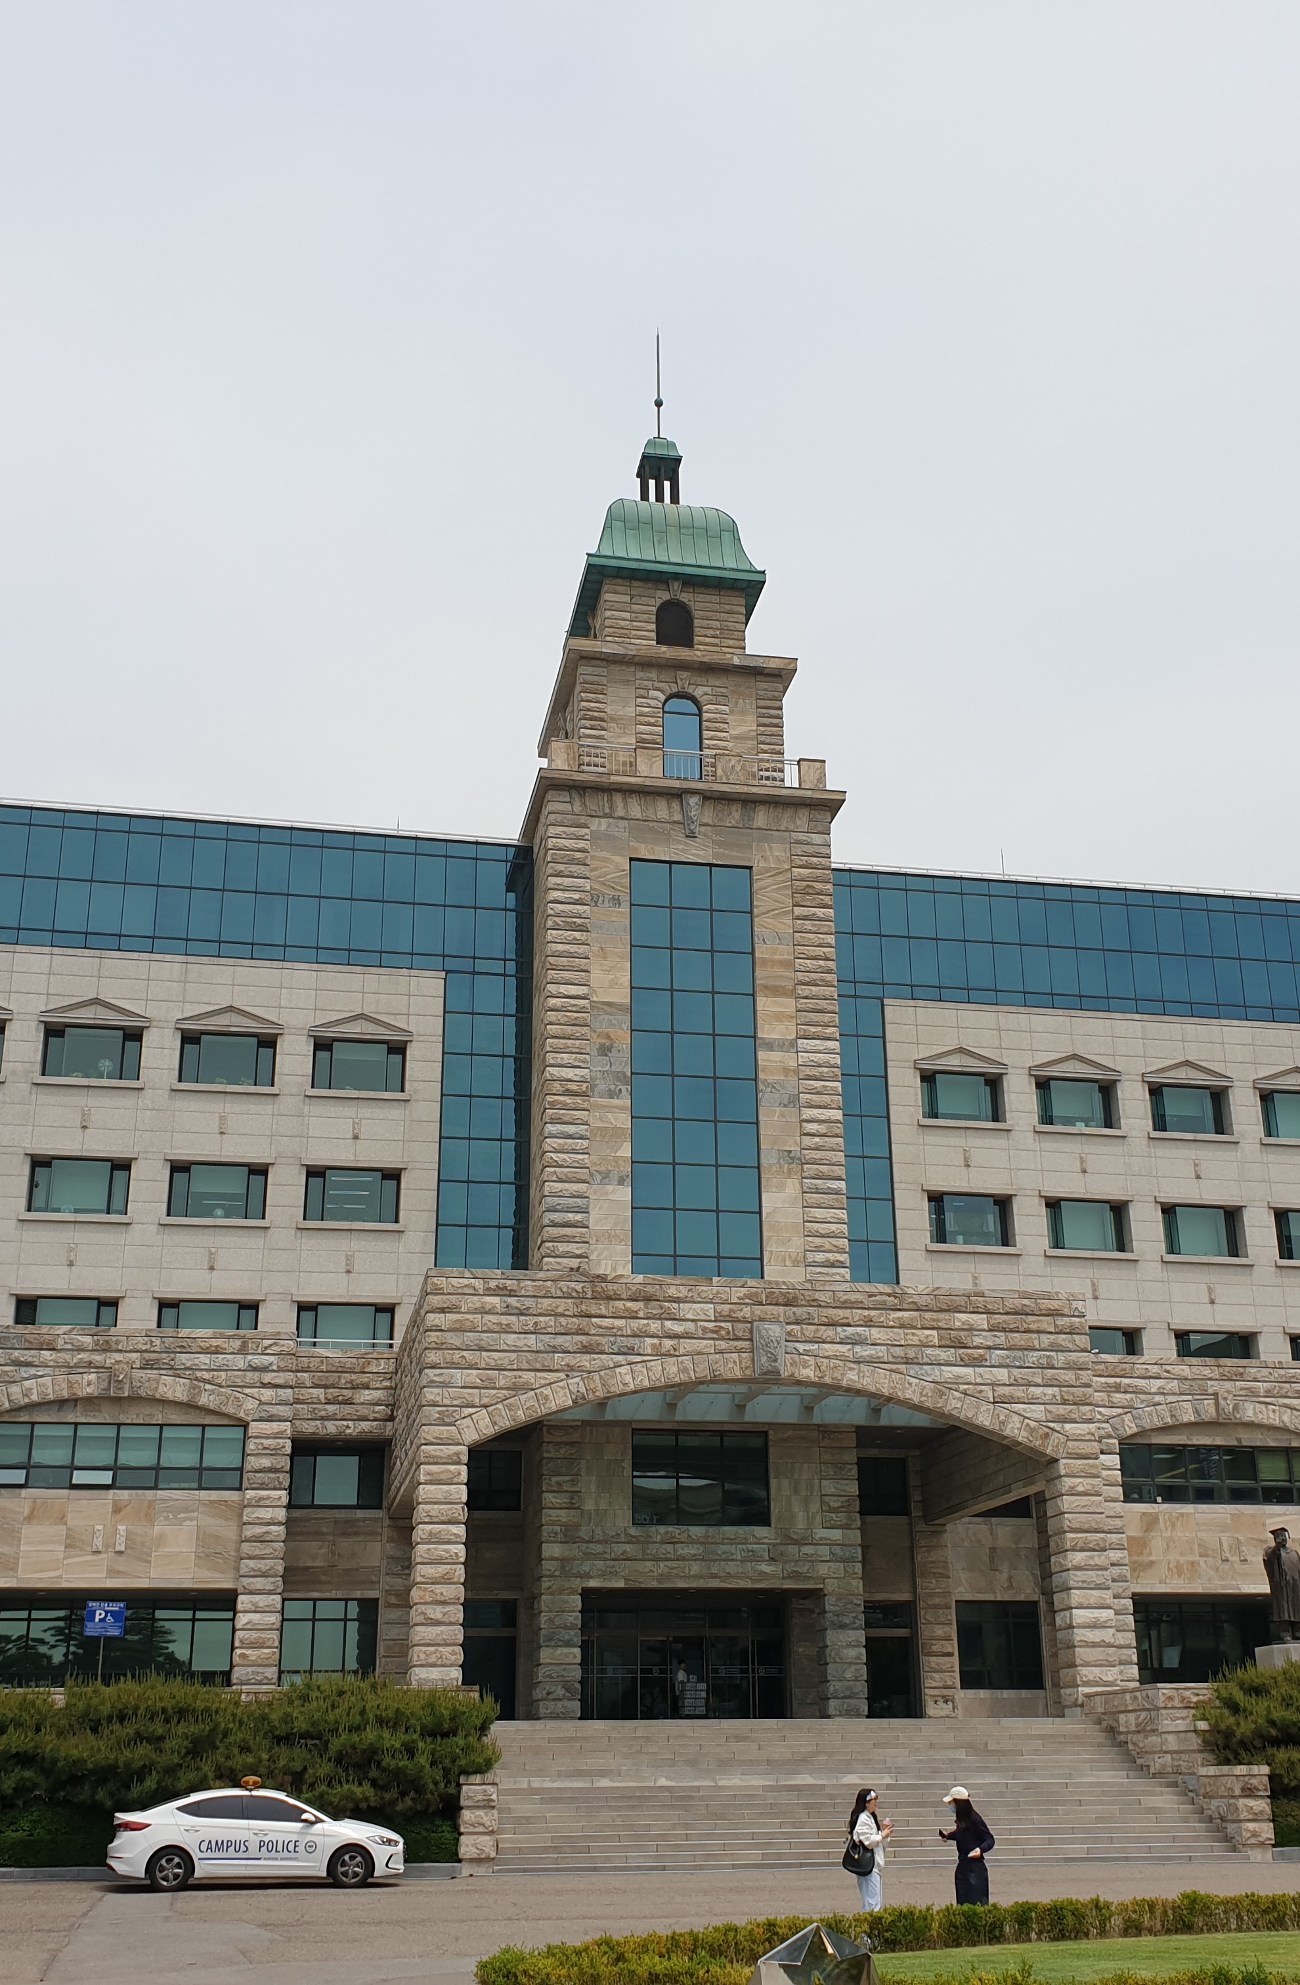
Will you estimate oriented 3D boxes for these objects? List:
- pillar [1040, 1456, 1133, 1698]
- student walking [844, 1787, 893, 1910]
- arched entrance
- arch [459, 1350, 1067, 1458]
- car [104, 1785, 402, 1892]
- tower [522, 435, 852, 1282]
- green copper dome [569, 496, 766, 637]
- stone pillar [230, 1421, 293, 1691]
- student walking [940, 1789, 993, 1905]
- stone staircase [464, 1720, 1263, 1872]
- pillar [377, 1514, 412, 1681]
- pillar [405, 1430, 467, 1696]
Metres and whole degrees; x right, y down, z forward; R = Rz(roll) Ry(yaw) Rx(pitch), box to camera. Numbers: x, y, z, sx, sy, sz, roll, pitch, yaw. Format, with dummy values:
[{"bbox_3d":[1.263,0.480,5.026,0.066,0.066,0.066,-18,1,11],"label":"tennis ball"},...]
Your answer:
[{"bbox_3d":[9.367,12.735,43.159,1.000,5.200,0.980,3,-20,-11],"label":"pillar"},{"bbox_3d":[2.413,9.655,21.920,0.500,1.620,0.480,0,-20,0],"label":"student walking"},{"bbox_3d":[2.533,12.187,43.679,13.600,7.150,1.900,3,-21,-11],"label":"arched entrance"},{"bbox_3d":[2.487,9.245,44.277,13.950,2.200,0.800,3,-21,-11],"label":"arch"},{"bbox_3d":[-6.184,13.240,31.287,4.570,1.470,1.800,3,-21,-10],"label":"car"},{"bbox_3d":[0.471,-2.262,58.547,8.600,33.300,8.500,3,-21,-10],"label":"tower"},{"bbox_3d":[0.289,-13.121,61.903,5.400,3.550,5.400,3,-20,-11],"label":"green copper dome"},{"bbox_3d":[-9.258,13.729,47.649,1.060,6.500,1.000,3,-21,-11],"label":"stone pillar"},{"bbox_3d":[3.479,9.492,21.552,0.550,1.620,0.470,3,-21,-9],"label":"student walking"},{"bbox_3d":[3.307,14.872,37.280,13.140,2.460,6.800,3,-21,-10],"label":"stone staircase"},{"bbox_3d":[-6.175,15.691,50.017,0.940,4.700,0.750,3,-21,-10],"label":"pillar"},{"bbox_3d":[-4.318,11.725,40.690,1.000,5.130,0.980,3,-20,-11],"label":"pillar"}]

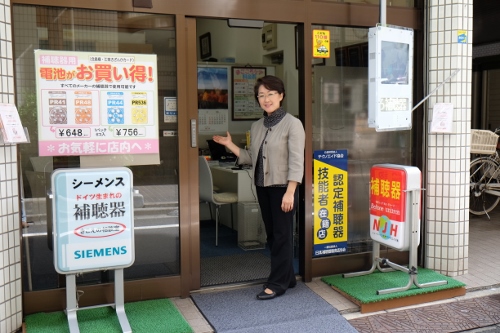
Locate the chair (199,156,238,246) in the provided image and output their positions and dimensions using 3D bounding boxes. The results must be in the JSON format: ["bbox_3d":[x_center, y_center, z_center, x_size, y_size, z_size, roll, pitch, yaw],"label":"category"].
[{"bbox_3d":[-0.299,0.333,5.413,0.530,0.860,0.470,-2,4,-21],"label":"chair"}]

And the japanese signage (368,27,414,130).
[{"bbox_3d":[1.009,-0.624,3.803,0.370,0.735,0.100,-3,4,-33],"label":"japanese signage"}]

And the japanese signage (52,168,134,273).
[{"bbox_3d":[-0.926,0.311,3.135,0.456,0.607,0.128,-2,4,-21],"label":"japanese signage"}]

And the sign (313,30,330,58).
[{"bbox_3d":[0.554,-0.941,4.059,0.149,0.208,0.006,-2,4,-21],"label":"sign"}]

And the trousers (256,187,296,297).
[{"bbox_3d":[0.197,0.482,3.839,0.300,0.830,0.260,2,4,38],"label":"trousers"}]

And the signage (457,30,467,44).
[{"bbox_3d":[1.663,-1.011,4.128,0.087,0.105,0.006,-2,4,-21],"label":"signage"}]

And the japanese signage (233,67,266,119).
[{"bbox_3d":[-0.006,-0.853,6.250,0.442,0.624,0.025,-2,4,-21],"label":"japanese signage"}]

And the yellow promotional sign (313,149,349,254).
[{"bbox_3d":[0.638,0.293,4.151,0.300,0.848,0.010,-2,4,-21],"label":"yellow promotional sign"}]

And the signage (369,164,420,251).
[{"bbox_3d":[1.047,0.280,3.821,0.138,0.573,0.415,-2,4,-21],"label":"signage"}]

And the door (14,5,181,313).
[{"bbox_3d":[-0.976,-0.038,3.489,1.036,1.974,0.050,-2,4,-21],"label":"door"}]

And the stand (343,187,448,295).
[{"bbox_3d":[1.048,0.485,3.833,0.602,0.711,0.484,-2,4,-21],"label":"stand"}]

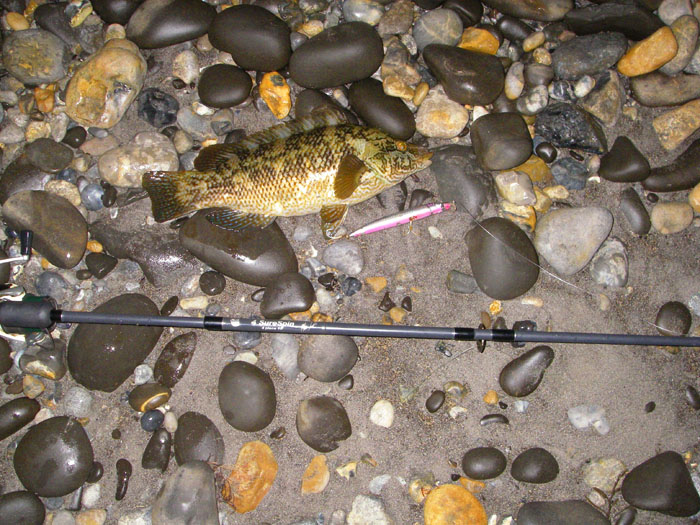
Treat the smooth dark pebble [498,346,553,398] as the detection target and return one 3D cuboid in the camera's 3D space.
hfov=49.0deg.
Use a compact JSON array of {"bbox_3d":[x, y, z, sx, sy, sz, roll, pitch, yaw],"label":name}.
[{"bbox_3d":[0.195,0.116,0.847,0.038,0.027,0.069,37,80,7],"label":"smooth dark pebble"}]

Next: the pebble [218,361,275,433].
[{"bbox_3d":[-0.117,0.151,0.873,0.063,0.036,0.081,-31,78,-7],"label":"pebble"}]

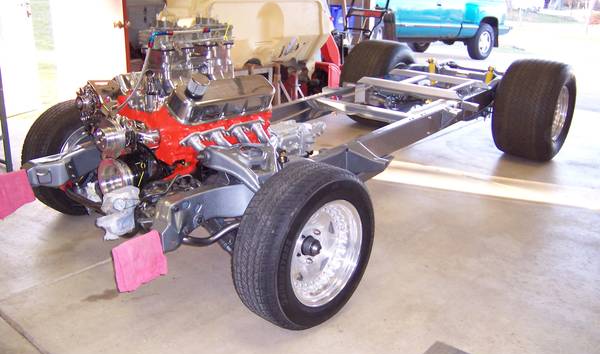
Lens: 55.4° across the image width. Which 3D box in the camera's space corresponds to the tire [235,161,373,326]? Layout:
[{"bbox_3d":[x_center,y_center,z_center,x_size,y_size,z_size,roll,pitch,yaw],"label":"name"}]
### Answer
[{"bbox_3d":[0.033,0.265,2.228,0.205,0.638,0.638,19,26,39],"label":"tire"}]

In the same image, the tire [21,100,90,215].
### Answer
[{"bbox_3d":[-1.151,-0.101,3.124,0.205,0.638,0.638,19,26,39],"label":"tire"}]

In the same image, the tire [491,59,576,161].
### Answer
[{"bbox_3d":[1.786,-0.511,4.349,0.402,0.733,0.733,17,25,36],"label":"tire"}]

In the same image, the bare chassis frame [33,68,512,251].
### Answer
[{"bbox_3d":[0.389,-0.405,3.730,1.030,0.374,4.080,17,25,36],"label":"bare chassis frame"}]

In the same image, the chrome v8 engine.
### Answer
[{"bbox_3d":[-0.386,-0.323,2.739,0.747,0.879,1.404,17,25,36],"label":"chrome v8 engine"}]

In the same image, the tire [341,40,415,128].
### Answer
[{"bbox_3d":[0.712,-0.843,5.162,0.402,0.733,0.733,17,25,36],"label":"tire"}]

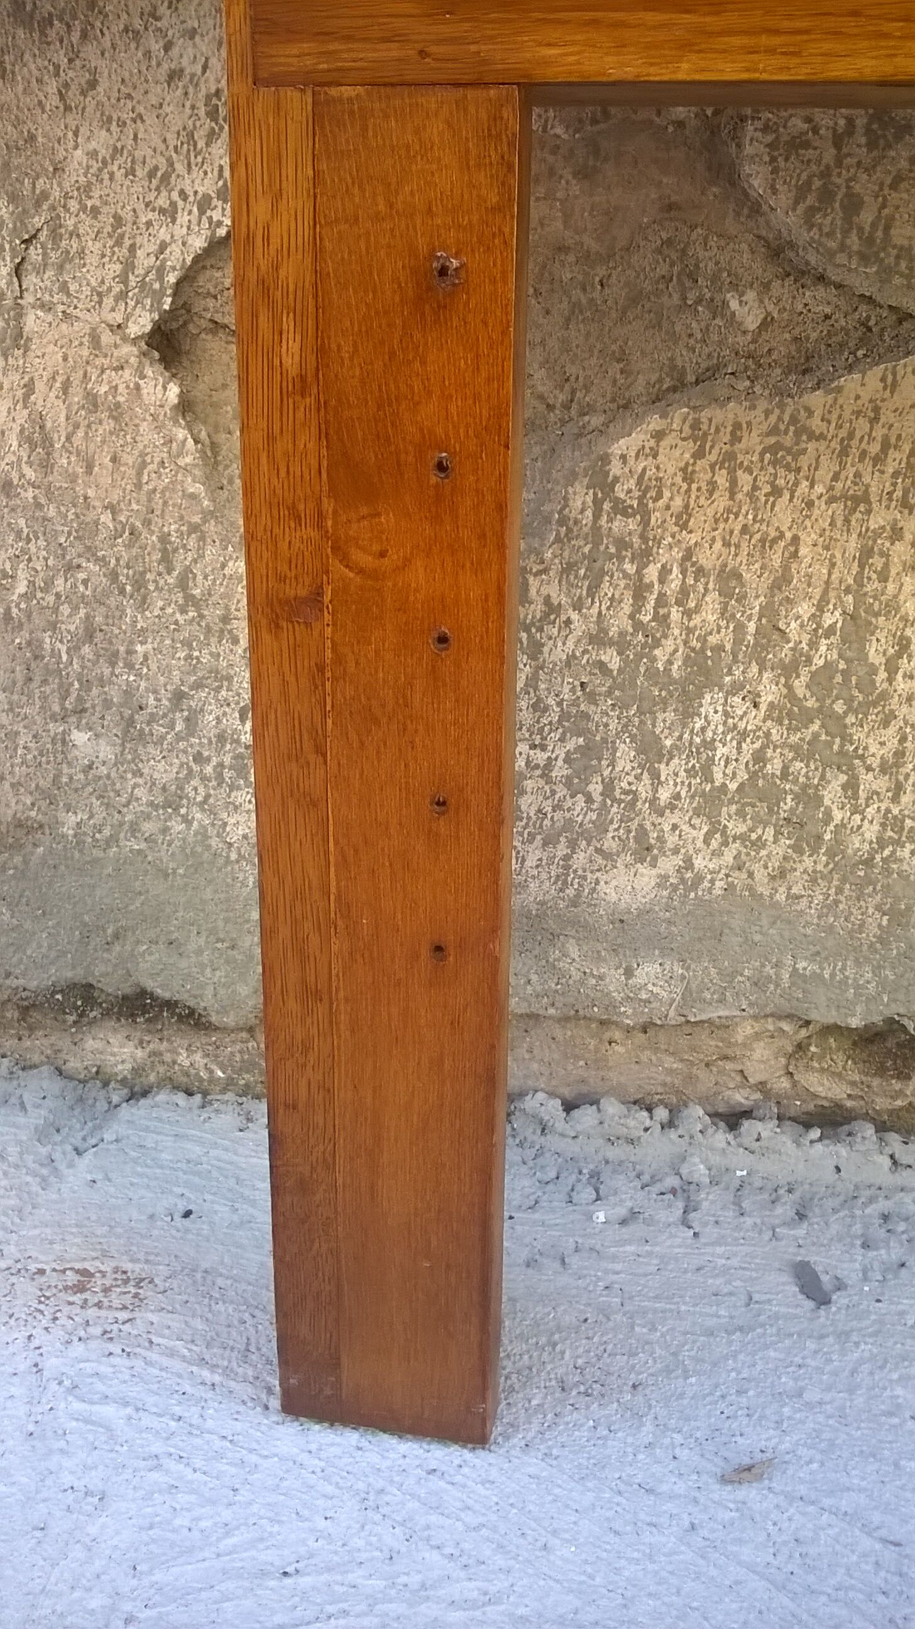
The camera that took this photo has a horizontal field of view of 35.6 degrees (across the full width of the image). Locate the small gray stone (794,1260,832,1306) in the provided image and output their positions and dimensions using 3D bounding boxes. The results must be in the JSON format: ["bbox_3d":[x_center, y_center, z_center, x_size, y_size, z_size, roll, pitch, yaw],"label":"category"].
[{"bbox_3d":[0.160,0.211,0.641,0.011,0.007,0.025,-5,26,-12],"label":"small gray stone"}]

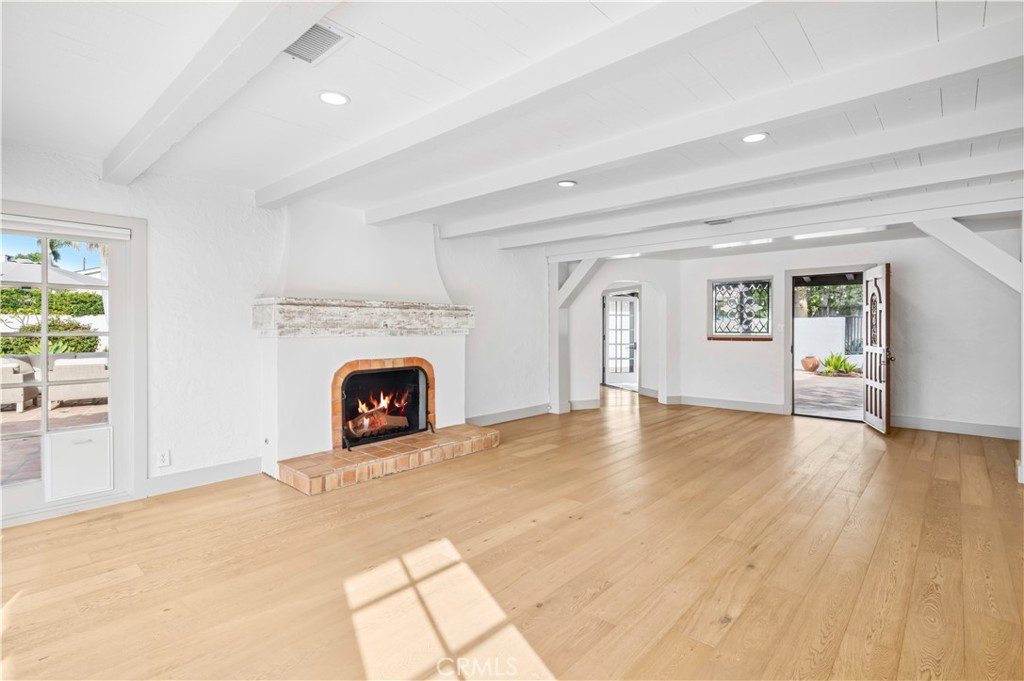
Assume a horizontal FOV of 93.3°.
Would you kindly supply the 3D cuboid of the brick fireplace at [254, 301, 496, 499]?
[{"bbox_3d":[-1.176,0.400,4.800,0.911,1.546,2.274,1,2,41],"label":"brick fireplace"}]

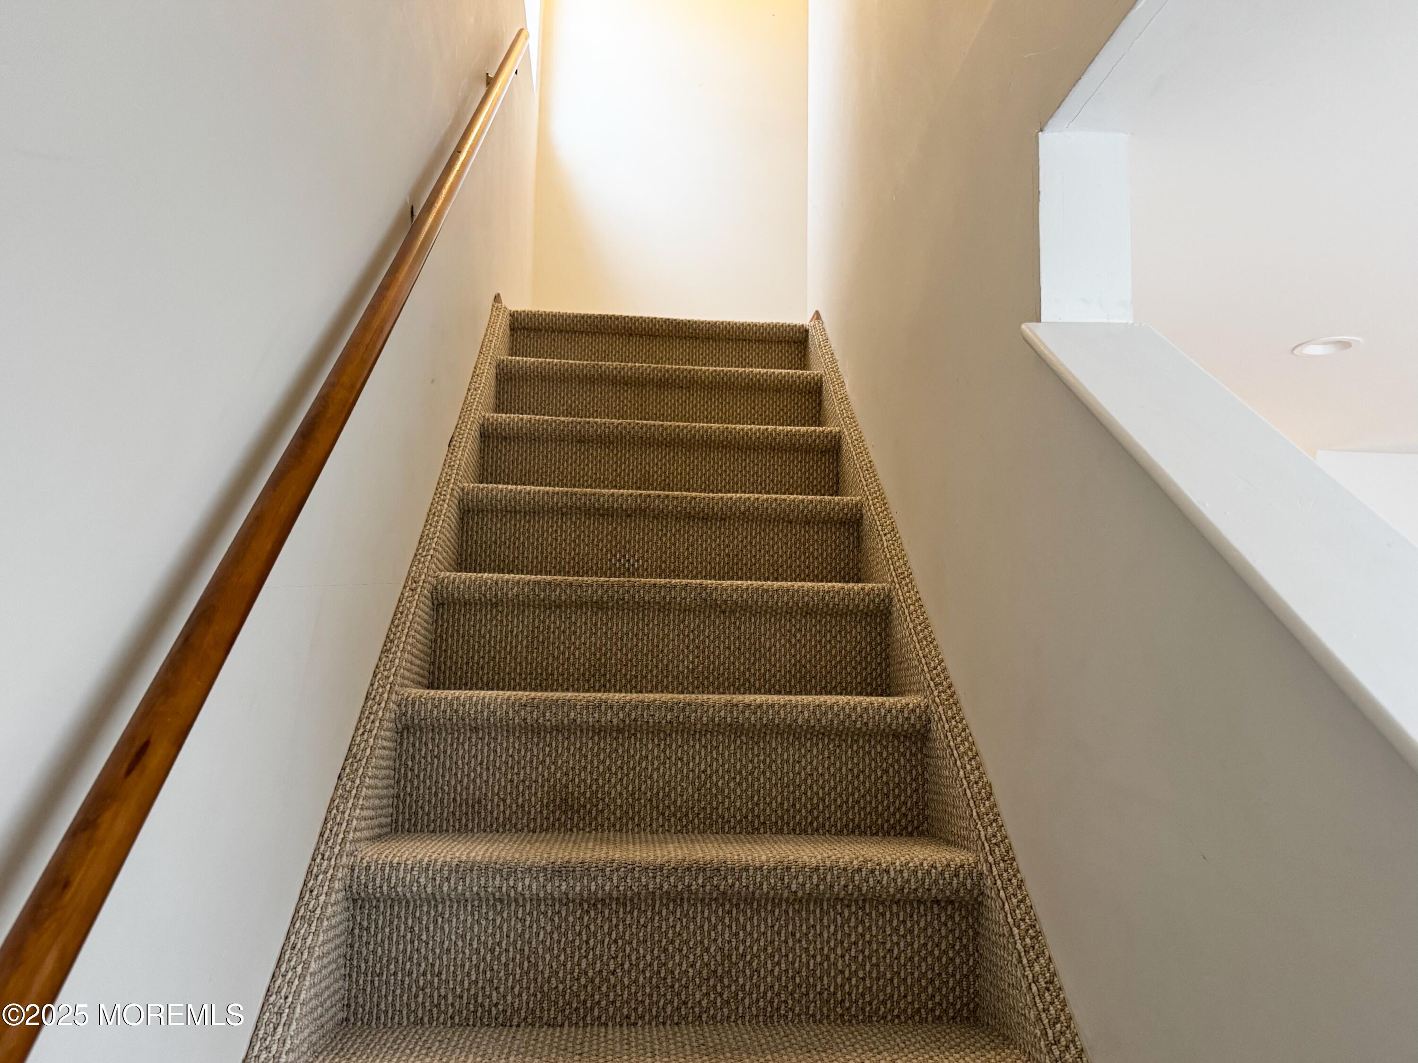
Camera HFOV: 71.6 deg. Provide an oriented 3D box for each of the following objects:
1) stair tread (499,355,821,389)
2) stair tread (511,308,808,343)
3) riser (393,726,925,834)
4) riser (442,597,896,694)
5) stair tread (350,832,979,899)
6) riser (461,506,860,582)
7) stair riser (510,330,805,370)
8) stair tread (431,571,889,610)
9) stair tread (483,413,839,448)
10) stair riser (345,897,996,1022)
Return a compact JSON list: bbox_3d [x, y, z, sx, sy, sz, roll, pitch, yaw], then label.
[{"bbox_3d":[-0.132,-0.399,2.710,0.850,0.046,0.251,2,-8,-4],"label":"stair tread"},{"bbox_3d":[-0.146,-0.576,2.964,0.850,0.046,0.251,2,-8,-4],"label":"stair tread"},{"bbox_3d":[-0.069,0.399,1.589,0.850,0.168,0.025,2,-8,-4],"label":"riser"},{"bbox_3d":[-0.083,0.222,1.842,0.850,0.168,0.025,2,-8,-4],"label":"riser"},{"bbox_3d":[-0.060,0.486,1.442,0.850,0.046,0.251,2,-8,-4],"label":"stair tread"},{"bbox_3d":[-0.098,0.045,2.096,0.850,0.168,0.025,2,-8,-4],"label":"riser"},{"bbox_3d":[-0.141,-0.485,2.857,0.850,0.168,0.025,2,-8,-4],"label":"stair riser"},{"bbox_3d":[-0.089,0.132,1.949,0.850,0.046,0.251,2,-8,-4],"label":"stair tread"},{"bbox_3d":[-0.118,-0.222,2.457,0.850,0.046,0.251,2,-8,-4],"label":"stair tread"},{"bbox_3d":[-0.054,0.576,1.335,0.850,0.168,0.025,2,-8,-4],"label":"stair riser"}]

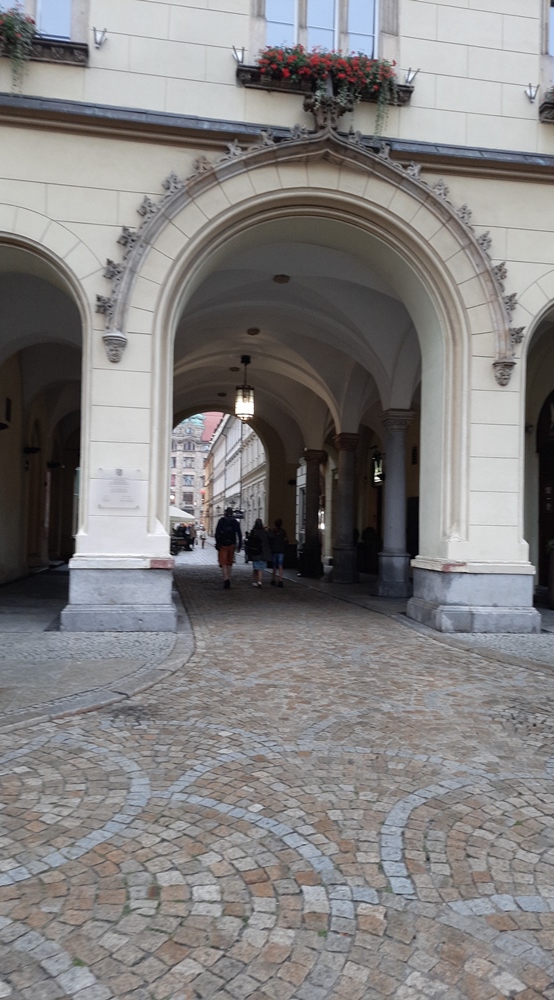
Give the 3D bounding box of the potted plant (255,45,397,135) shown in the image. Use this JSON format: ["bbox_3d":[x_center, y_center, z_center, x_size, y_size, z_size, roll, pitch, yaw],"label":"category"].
[{"bbox_3d":[0.695,-5.717,9.719,1.950,1.000,0.480,2,-1,-9],"label":"potted plant"}]

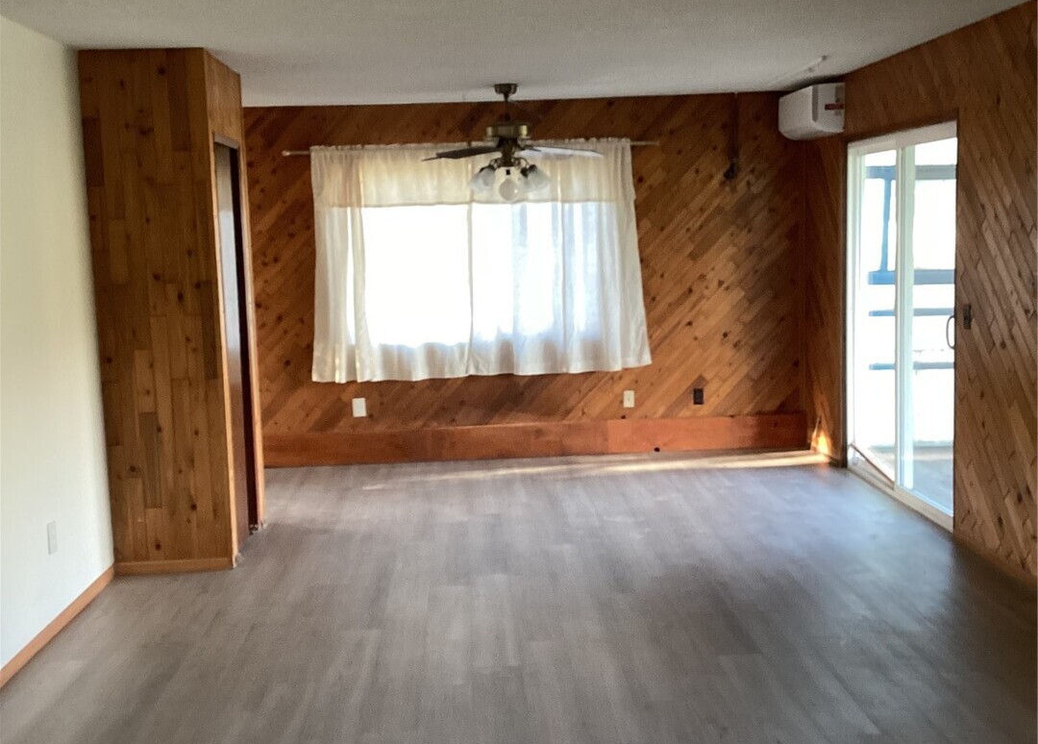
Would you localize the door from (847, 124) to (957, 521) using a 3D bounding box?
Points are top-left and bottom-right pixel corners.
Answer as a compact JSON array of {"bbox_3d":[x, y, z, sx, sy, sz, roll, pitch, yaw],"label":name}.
[{"bbox_3d":[2.113,-0.289,6.879,0.100,2.030,1.760,-2,7,-2],"label":"door"}]

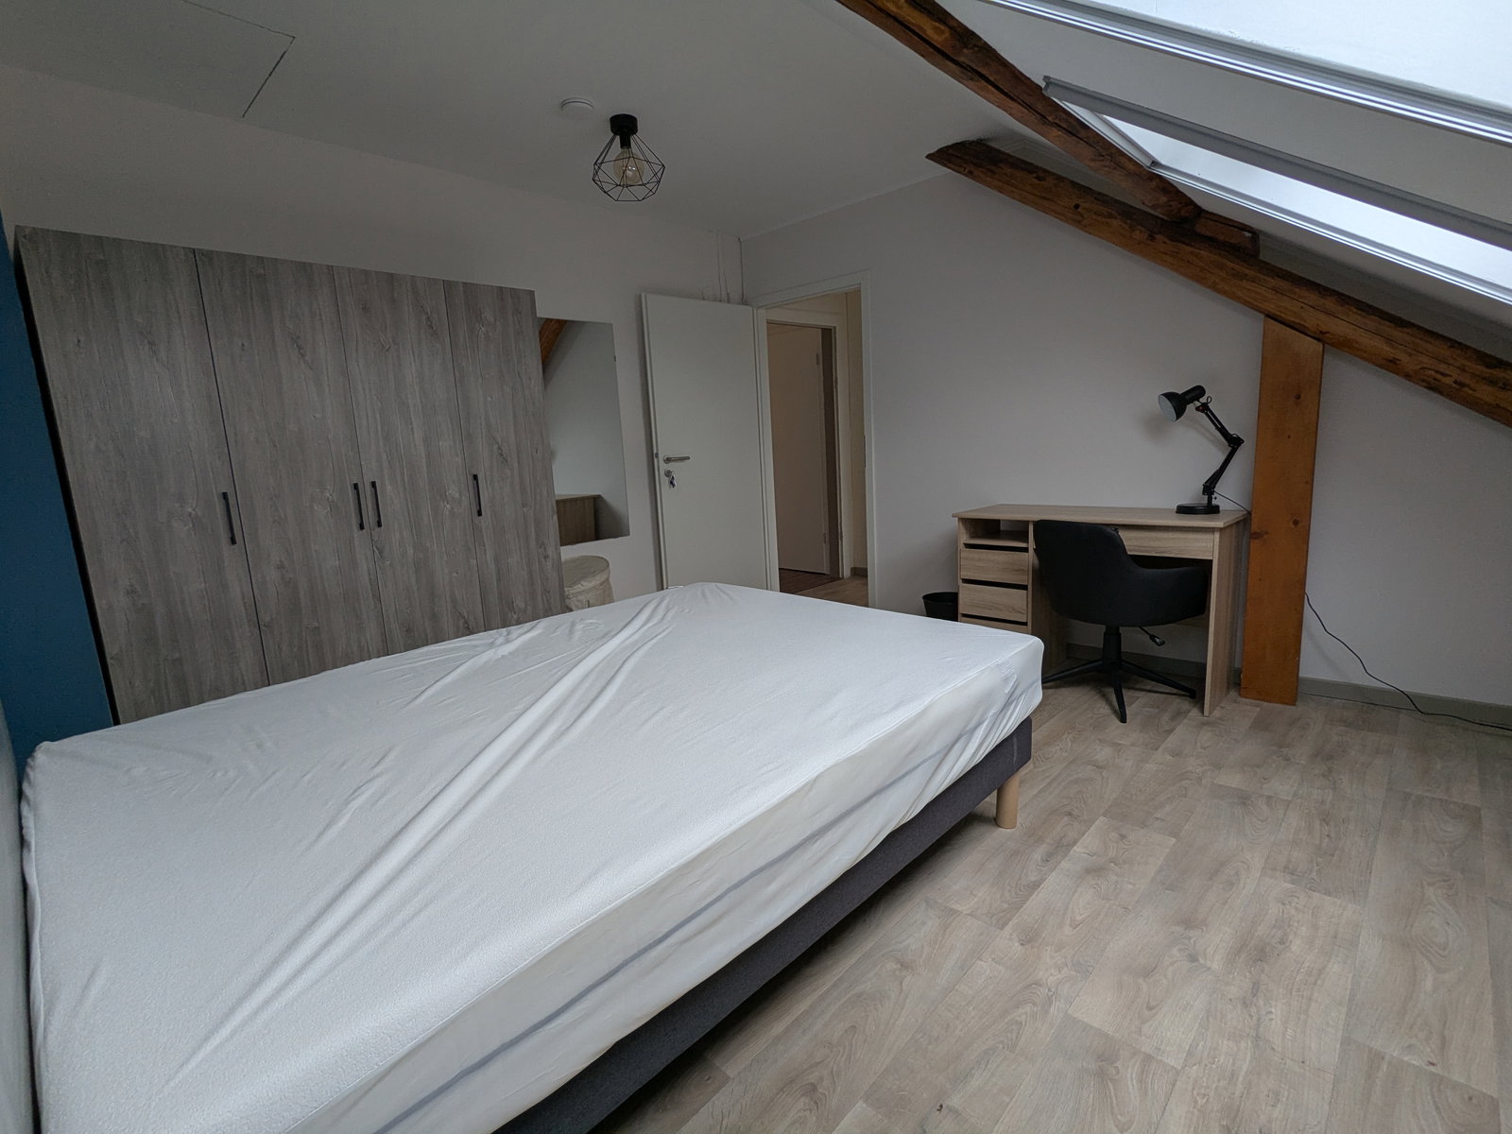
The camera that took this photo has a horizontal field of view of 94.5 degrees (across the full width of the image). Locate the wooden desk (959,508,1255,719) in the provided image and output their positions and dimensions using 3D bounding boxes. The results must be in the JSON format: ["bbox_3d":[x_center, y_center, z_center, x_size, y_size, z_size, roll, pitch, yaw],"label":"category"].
[{"bbox_3d":[1.493,0.130,3.135,0.470,0.748,1.085,-12,14,-44],"label":"wooden desk"}]

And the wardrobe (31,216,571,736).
[{"bbox_3d":[-1.677,-0.219,2.887,1.610,1.835,0.520,-12,14,-44],"label":"wardrobe"}]

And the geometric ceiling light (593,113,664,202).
[{"bbox_3d":[-0.527,-1.680,2.854,0.285,0.275,0.285,-3,10,0],"label":"geometric ceiling light"}]

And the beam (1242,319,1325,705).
[{"bbox_3d":[2.059,-0.204,2.720,0.165,1.484,0.178,-12,14,-44],"label":"beam"}]

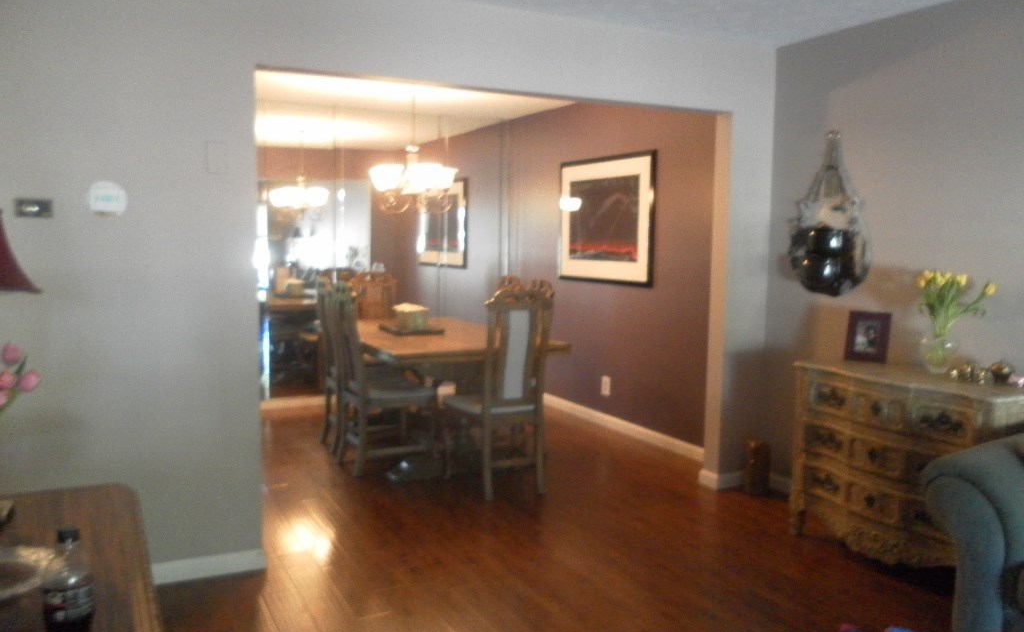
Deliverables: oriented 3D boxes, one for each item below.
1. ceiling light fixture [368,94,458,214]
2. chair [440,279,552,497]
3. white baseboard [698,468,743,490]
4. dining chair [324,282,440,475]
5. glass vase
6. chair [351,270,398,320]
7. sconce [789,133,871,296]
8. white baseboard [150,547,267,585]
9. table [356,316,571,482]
[{"bbox_3d":[-0.654,-1.103,5.468,0.600,0.860,0.600,1,5,0],"label":"ceiling light fixture"},{"bbox_3d":[-0.104,0.372,4.637,0.430,1.165,0.600,-2,6,-27],"label":"chair"},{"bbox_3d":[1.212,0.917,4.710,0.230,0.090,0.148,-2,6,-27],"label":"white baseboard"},{"bbox_3d":[-0.753,0.350,5.022,0.550,1.125,0.430,-2,6,-27],"label":"dining chair"},{"bbox_3d":[1.806,0.171,3.523,0.155,0.167,0.155,-2,6,-27],"label":"glass vase"},{"bbox_3d":[-0.976,0.222,6.369,0.420,1.130,0.570,-2,6,-27],"label":"chair"},{"bbox_3d":[1.573,-0.508,4.125,0.195,0.820,0.430,-2,6,-27],"label":"sconce"},{"bbox_3d":[-1.241,1.017,3.379,0.467,0.090,0.020,-2,6,-27],"label":"white baseboard"},{"bbox_3d":[-0.545,0.487,5.521,1.125,0.765,1.790,-2,6,-27],"label":"table"}]

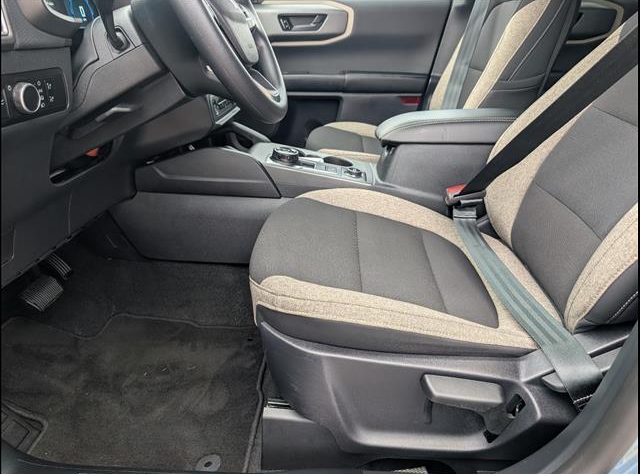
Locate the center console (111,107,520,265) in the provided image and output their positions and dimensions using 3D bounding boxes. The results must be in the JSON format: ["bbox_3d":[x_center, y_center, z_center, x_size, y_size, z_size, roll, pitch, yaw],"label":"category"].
[{"bbox_3d":[0.008,-0.143,1.172,0.980,0.370,0.270,1,26,3],"label":"center console"}]

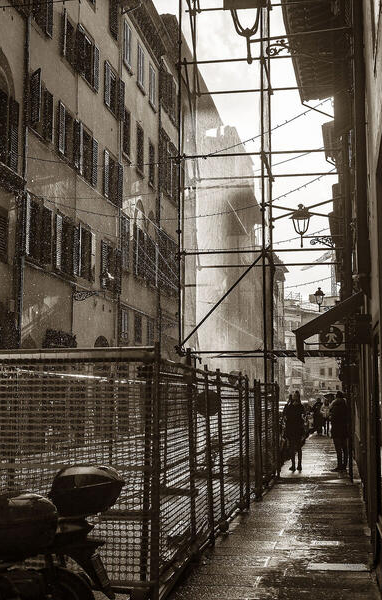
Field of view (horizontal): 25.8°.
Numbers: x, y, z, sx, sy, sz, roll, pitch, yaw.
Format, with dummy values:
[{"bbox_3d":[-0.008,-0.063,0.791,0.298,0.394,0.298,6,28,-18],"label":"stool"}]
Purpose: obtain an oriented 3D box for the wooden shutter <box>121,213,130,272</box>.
[{"bbox_3d":[-2.875,-2.448,36.901,0.080,2.300,1.150,-1,-7,10],"label":"wooden shutter"}]

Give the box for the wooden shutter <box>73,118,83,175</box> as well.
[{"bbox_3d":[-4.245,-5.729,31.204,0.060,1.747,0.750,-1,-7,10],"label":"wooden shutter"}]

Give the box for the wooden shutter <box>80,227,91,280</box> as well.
[{"bbox_3d":[-3.918,-1.662,31.128,0.080,1.850,1.200,-1,-7,10],"label":"wooden shutter"}]

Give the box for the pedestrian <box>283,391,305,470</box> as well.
[{"bbox_3d":[2.237,2.832,18.010,0.500,1.720,0.360,4,-8,-27],"label":"pedestrian"}]

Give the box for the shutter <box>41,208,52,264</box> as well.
[{"bbox_3d":[-4.666,-2.034,27.106,0.080,1.930,0.750,-1,-7,10],"label":"shutter"}]

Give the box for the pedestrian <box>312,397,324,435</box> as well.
[{"bbox_3d":[5.953,5.450,39.008,0.520,1.700,0.420,-1,-7,10],"label":"pedestrian"}]

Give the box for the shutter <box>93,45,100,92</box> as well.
[{"bbox_3d":[-3.842,-9.393,33.842,0.060,1.725,0.570,-1,-7,10],"label":"shutter"}]

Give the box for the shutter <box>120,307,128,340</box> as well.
[{"bbox_3d":[-2.993,1.093,37.174,0.060,1.339,1.150,-1,-7,10],"label":"shutter"}]

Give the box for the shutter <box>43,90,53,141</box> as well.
[{"bbox_3d":[-4.684,-6.056,27.503,0.080,1.600,0.750,-1,-7,10],"label":"shutter"}]

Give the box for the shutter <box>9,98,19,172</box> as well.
[{"bbox_3d":[-5.197,-4.850,24.562,0.080,2.100,0.650,-1,-7,10],"label":"shutter"}]

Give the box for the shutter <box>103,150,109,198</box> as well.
[{"bbox_3d":[-3.542,-5.275,34.970,0.060,1.886,0.570,-1,-7,10],"label":"shutter"}]

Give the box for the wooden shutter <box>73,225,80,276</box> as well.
[{"bbox_3d":[-4.239,-1.827,30.756,0.060,1.744,0.570,-1,-7,10],"label":"wooden shutter"}]

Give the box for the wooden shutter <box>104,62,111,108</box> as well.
[{"bbox_3d":[-3.562,-9.146,35.335,0.060,1.822,0.600,-1,-7,10],"label":"wooden shutter"}]

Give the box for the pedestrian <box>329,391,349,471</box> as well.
[{"bbox_3d":[3.244,2.856,18.140,0.380,1.704,0.500,-1,-7,10],"label":"pedestrian"}]

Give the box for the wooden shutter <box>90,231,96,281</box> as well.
[{"bbox_3d":[-3.858,-1.753,32.820,0.060,1.743,0.560,-1,-7,10],"label":"wooden shutter"}]

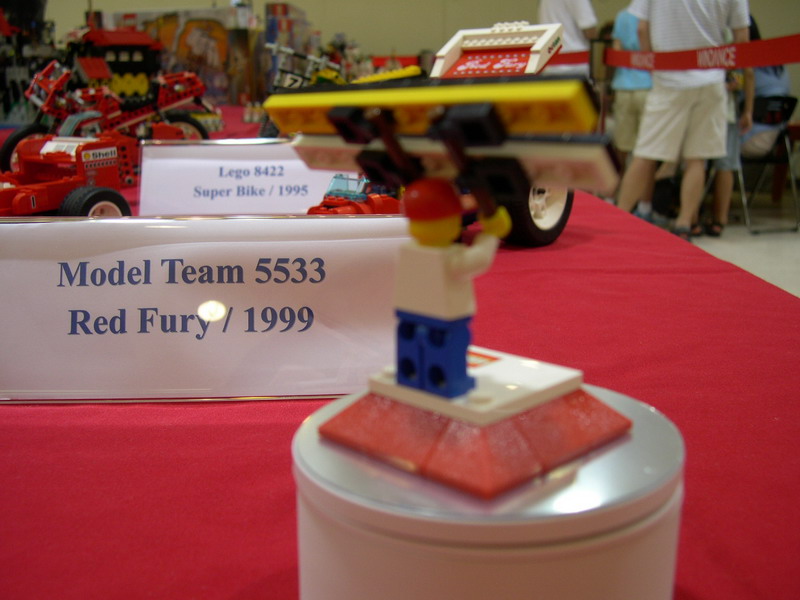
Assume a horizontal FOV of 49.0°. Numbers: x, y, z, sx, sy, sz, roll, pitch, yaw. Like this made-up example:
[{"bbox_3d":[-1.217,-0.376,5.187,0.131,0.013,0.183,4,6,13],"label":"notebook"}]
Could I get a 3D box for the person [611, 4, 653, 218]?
[{"bbox_3d":[1.586,-1.395,5.930,0.500,1.680,0.320,6,14,33],"label":"person"}]

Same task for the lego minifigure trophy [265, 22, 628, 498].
[{"bbox_3d":[0.012,-0.009,0.185,0.050,0.076,0.082,-13,16,-43],"label":"lego minifigure trophy"}]

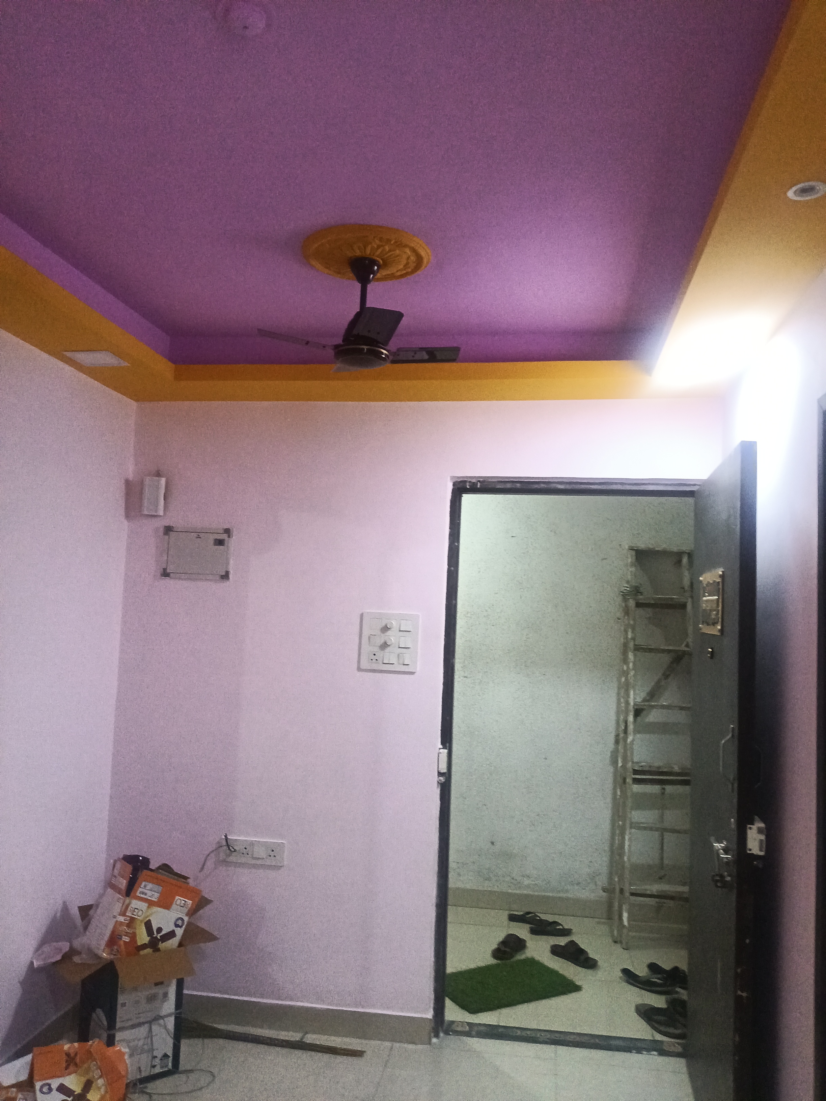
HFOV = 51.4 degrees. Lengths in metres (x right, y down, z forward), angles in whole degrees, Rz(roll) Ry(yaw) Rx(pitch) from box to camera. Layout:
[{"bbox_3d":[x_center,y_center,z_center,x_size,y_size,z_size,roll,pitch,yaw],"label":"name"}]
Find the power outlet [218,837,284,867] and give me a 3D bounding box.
[{"bbox_3d":[-0.606,1.145,3.265,0.250,0.089,0.020,1,-5,9],"label":"power outlet"}]

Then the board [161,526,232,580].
[{"bbox_3d":[-0.851,0.011,3.390,0.270,0.203,0.035,1,-5,9],"label":"board"}]

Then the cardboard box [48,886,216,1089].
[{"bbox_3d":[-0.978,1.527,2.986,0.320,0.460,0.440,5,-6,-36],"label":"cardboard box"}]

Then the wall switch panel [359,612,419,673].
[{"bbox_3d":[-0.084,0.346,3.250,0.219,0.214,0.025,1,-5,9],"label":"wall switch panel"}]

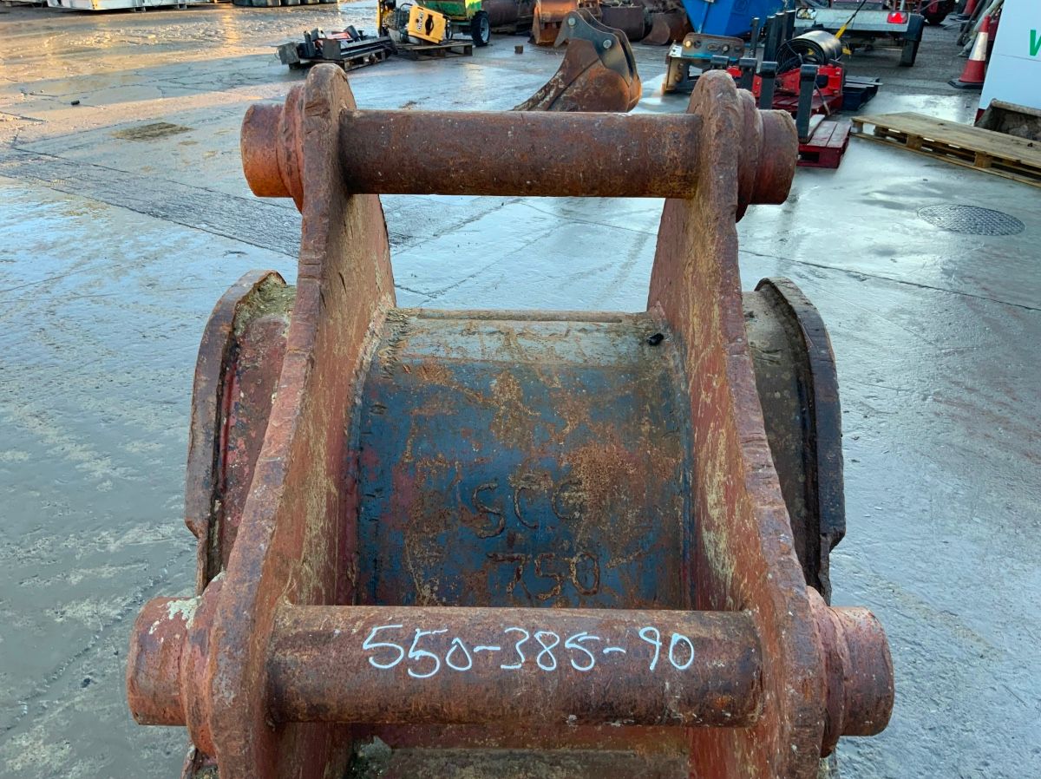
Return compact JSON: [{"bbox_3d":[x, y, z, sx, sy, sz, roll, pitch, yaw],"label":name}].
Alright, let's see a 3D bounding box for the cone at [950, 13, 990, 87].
[{"bbox_3d":[5.389,-3.970,10.216,0.460,0.750,0.460,1,29,0],"label":"cone"}]

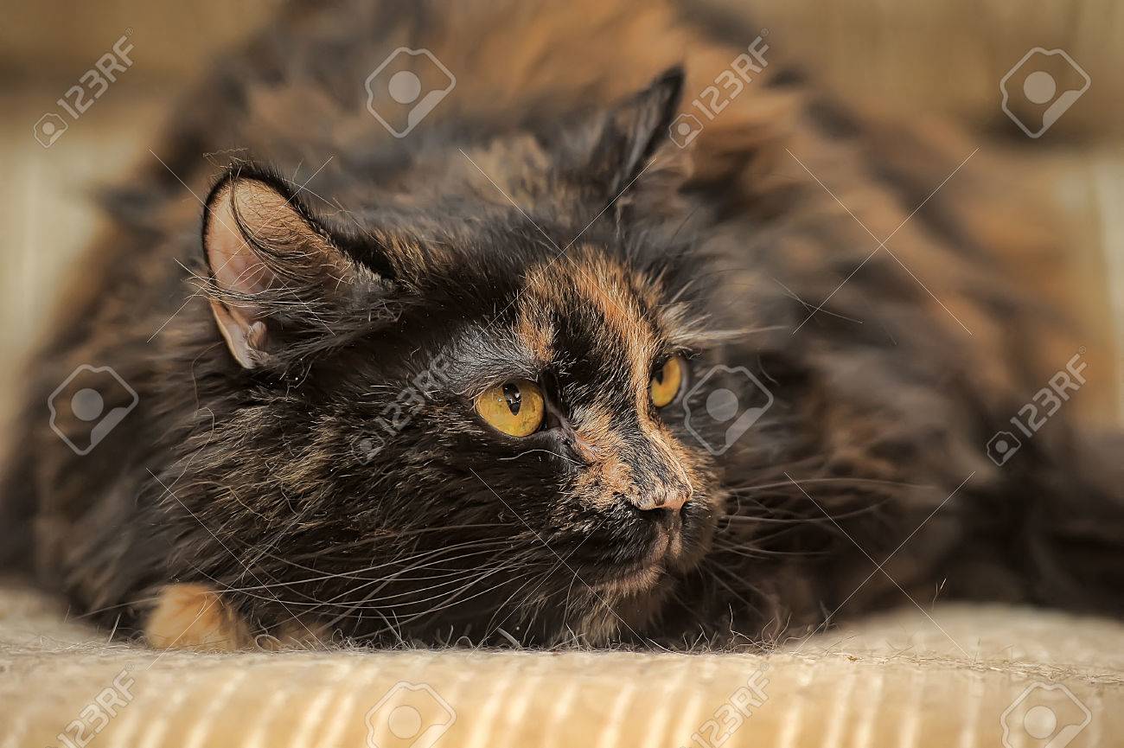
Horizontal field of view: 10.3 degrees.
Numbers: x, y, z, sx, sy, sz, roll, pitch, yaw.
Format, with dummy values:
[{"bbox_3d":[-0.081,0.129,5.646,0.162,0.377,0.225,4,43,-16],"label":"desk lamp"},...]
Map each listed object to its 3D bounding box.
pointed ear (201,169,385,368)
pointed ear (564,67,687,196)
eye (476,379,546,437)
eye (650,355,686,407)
[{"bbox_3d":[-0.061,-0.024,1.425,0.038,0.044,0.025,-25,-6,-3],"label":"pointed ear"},{"bbox_3d":[0.015,-0.057,1.475,0.021,0.040,0.034,31,-12,7],"label":"pointed ear"},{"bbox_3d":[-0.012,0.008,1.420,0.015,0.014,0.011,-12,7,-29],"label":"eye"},{"bbox_3d":[0.024,0.002,1.430,0.009,0.013,0.016,5,-3,42],"label":"eye"}]

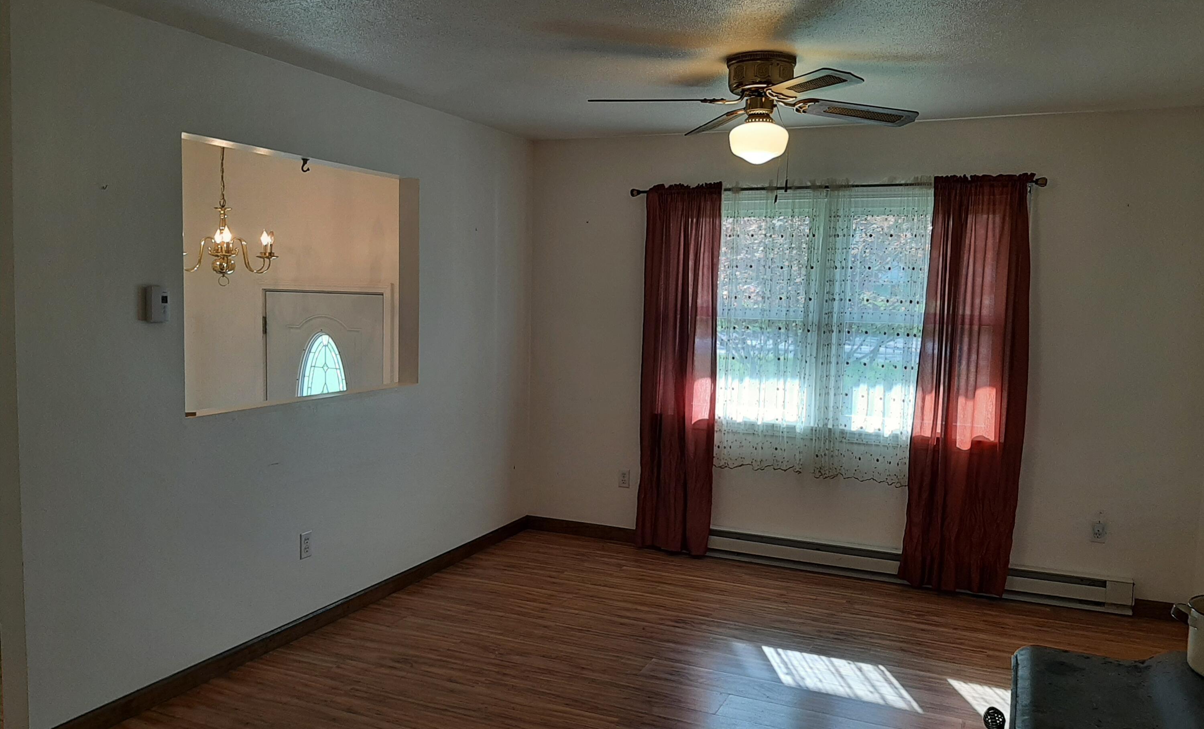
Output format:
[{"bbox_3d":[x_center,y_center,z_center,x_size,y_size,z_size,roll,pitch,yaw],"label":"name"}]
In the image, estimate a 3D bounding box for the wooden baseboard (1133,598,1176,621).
[{"bbox_3d":[2.696,1.198,4.358,0.240,0.092,0.015,3,5,24],"label":"wooden baseboard"}]

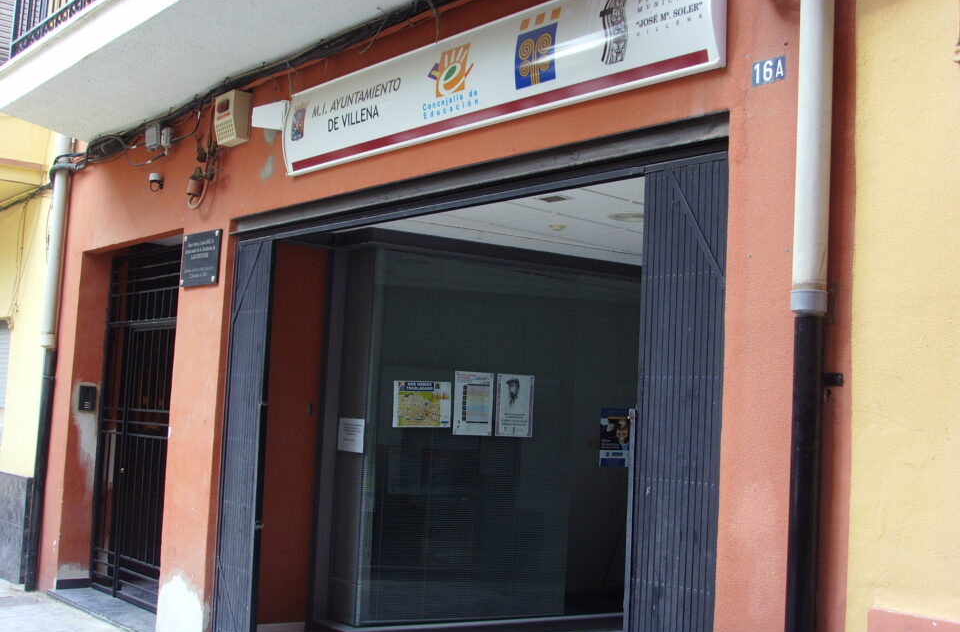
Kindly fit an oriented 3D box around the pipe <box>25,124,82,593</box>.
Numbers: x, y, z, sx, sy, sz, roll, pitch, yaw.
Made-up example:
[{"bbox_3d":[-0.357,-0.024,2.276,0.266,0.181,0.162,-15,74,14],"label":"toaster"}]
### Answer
[{"bbox_3d":[-3.600,0.330,9.035,0.130,3.850,0.120,7,-7,-40],"label":"pipe"}]

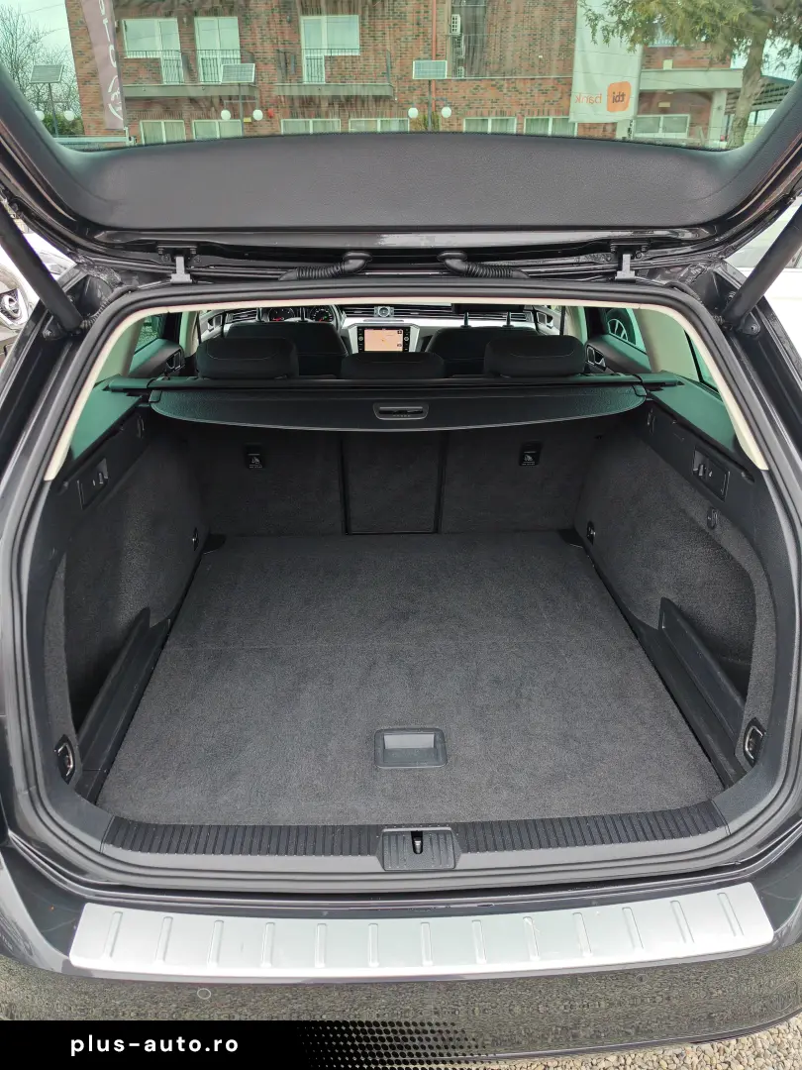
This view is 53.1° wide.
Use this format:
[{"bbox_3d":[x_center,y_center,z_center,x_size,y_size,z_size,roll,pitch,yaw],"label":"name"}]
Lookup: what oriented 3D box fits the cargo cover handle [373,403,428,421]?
[{"bbox_3d":[0.000,-0.269,1.760,0.120,0.022,0.058,-1,44,-2],"label":"cargo cover handle"}]

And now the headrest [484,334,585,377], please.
[{"bbox_3d":[0.312,-0.415,1.890,0.235,0.110,0.100,-1,37,-2],"label":"headrest"}]

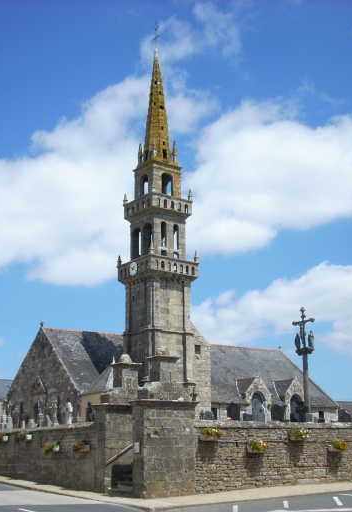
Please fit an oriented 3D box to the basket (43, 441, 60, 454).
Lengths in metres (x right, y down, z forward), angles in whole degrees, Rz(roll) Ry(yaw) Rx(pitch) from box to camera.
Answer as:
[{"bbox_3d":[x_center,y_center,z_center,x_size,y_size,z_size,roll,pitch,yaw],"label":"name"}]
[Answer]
[{"bbox_3d":[-4.470,6.875,26.180,0.420,0.466,0.660,10,-17,-34],"label":"basket"}]

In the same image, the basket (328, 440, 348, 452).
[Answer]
[{"bbox_3d":[5.693,6.715,25.704,0.660,0.427,0.420,10,-17,-34],"label":"basket"}]

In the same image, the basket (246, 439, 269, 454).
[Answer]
[{"bbox_3d":[2.635,6.160,23.578,0.660,0.474,0.420,10,-17,-34],"label":"basket"}]

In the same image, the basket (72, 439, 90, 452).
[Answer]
[{"bbox_3d":[-3.208,6.366,24.498,0.420,0.450,0.660,10,-17,-34],"label":"basket"}]

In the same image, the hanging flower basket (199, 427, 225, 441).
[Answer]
[{"bbox_3d":[1.133,5.508,22.627,0.660,0.433,0.420,10,-17,-34],"label":"hanging flower basket"}]

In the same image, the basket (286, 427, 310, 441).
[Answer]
[{"bbox_3d":[4.117,6.015,24.711,0.660,0.452,0.420,10,-17,-34],"label":"basket"}]

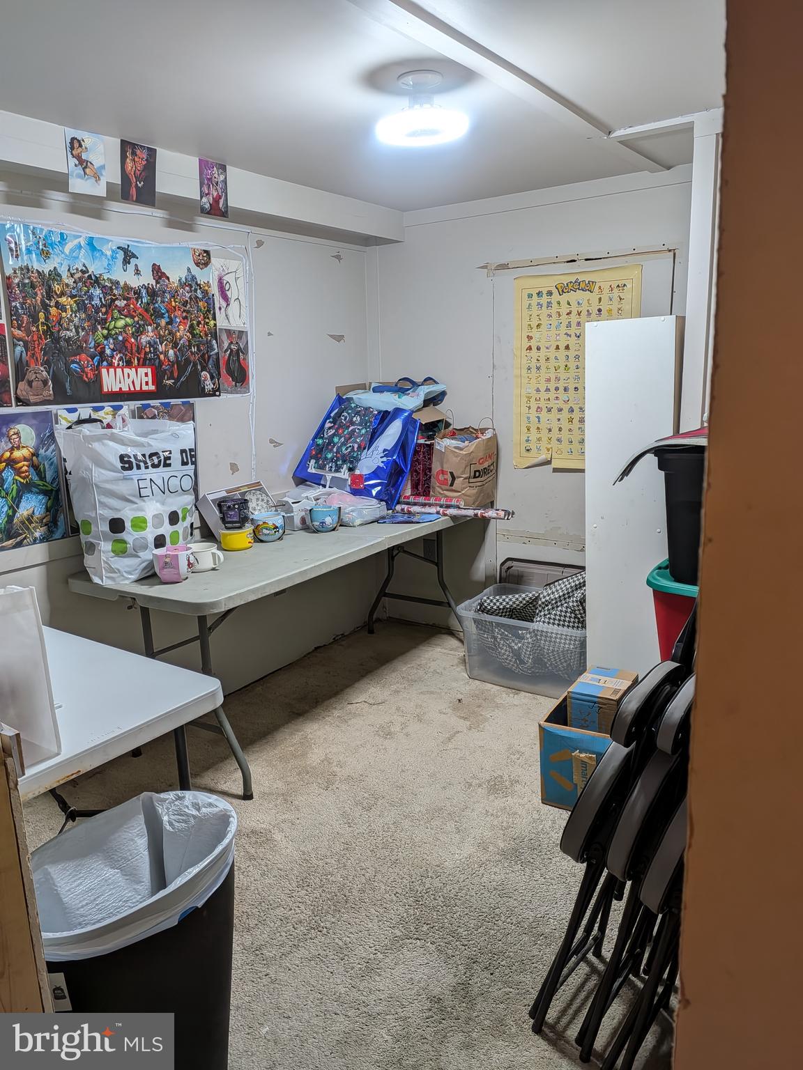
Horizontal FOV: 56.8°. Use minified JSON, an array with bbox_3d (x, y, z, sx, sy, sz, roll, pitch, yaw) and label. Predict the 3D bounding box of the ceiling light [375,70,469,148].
[{"bbox_3d":[0.051,-1.119,1.931,0.240,0.130,0.240,-2,13,1],"label":"ceiling light"}]

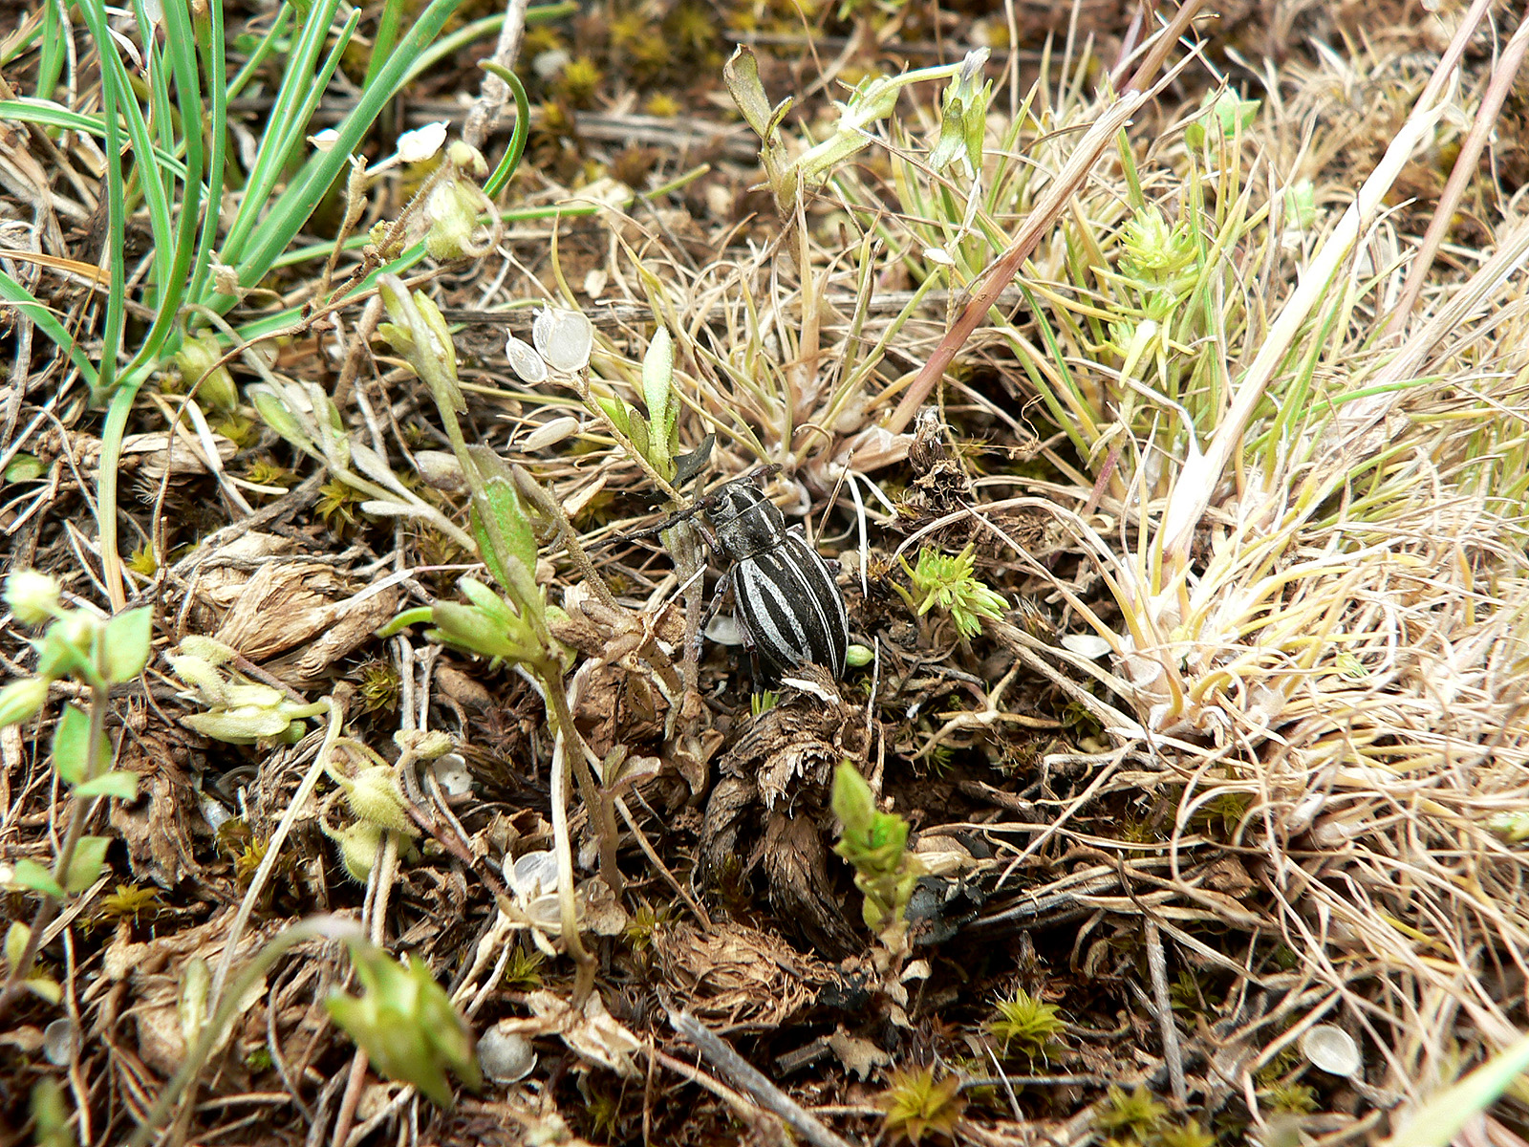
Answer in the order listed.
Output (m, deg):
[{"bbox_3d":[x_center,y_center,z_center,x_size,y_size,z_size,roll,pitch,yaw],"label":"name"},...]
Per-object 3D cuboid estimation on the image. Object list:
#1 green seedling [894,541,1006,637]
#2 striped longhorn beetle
[{"bbox_3d":[0.011,0.001,0.092,0.007,0.005,0.005,0,42,0],"label":"green seedling"},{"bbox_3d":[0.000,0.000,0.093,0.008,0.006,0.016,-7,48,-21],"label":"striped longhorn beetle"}]

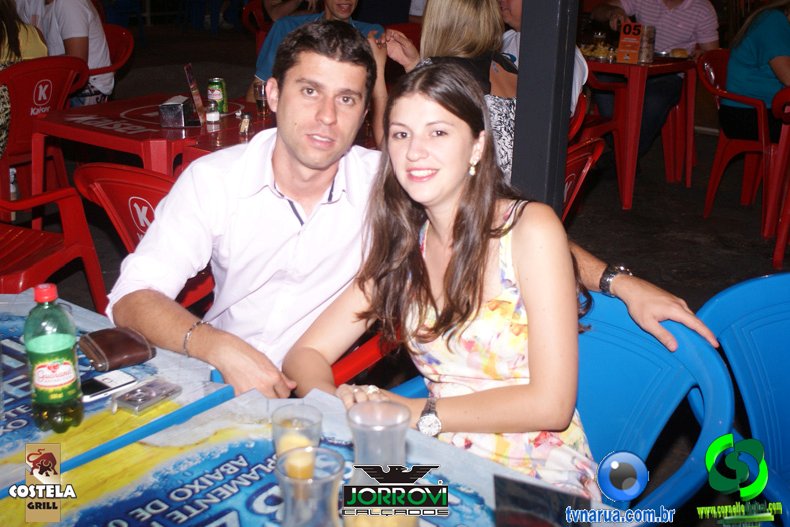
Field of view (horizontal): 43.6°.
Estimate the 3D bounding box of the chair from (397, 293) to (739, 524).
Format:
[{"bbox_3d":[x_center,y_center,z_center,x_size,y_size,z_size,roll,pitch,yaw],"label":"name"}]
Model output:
[{"bbox_3d":[0.234,0.489,1.647,0.550,0.800,0.560,17,25,37],"label":"chair"}]

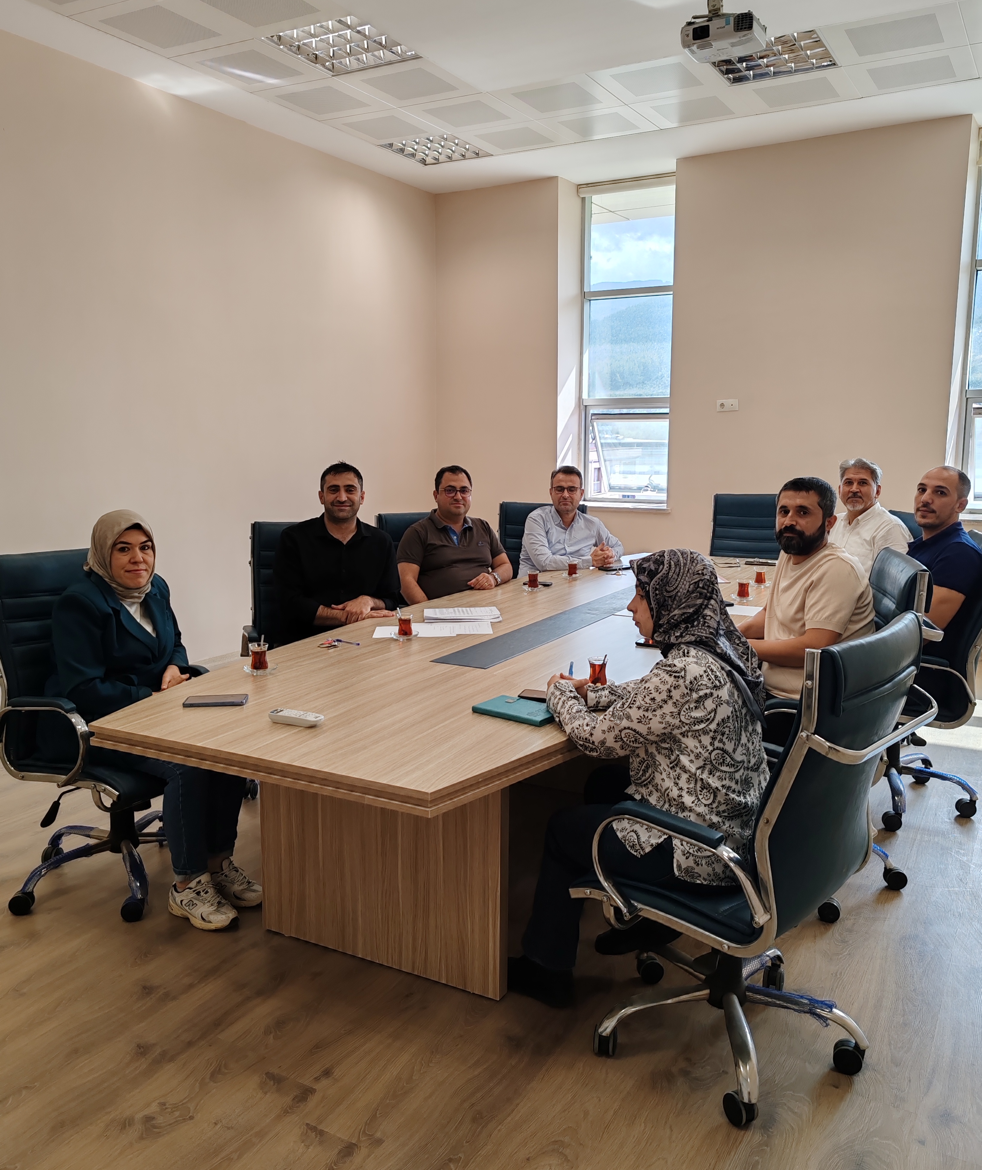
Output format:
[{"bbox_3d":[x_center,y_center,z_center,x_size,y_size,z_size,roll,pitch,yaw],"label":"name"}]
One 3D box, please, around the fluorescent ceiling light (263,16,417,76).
[{"bbox_3d":[-0.744,-2.675,5.034,0.600,0.080,0.600,5,10,29],"label":"fluorescent ceiling light"}]

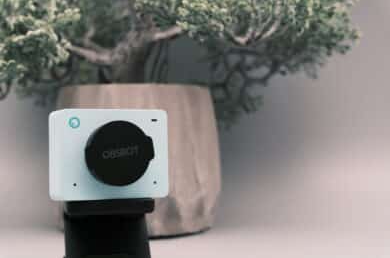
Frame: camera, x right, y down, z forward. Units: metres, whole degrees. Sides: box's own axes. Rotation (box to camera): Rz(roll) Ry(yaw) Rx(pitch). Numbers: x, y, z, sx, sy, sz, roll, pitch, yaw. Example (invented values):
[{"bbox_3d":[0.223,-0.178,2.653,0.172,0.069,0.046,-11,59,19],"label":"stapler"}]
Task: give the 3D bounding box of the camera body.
[{"bbox_3d":[-0.033,0.010,0.317,0.043,0.034,0.024,-1,0,-21],"label":"camera body"}]

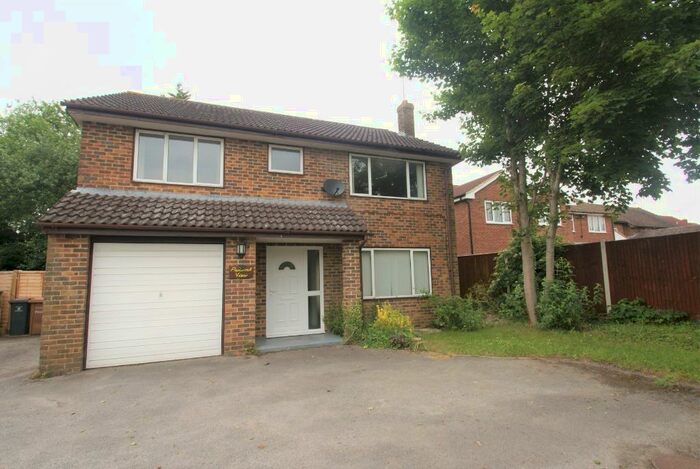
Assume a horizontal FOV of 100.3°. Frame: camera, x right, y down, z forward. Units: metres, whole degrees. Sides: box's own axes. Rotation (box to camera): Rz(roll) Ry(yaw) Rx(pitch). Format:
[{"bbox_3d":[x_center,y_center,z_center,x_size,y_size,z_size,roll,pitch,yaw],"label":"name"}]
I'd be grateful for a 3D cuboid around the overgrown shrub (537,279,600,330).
[{"bbox_3d":[5.311,1.701,7.100,1.350,1.230,1.150,1,-6,-20],"label":"overgrown shrub"}]

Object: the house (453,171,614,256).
[{"bbox_3d":[10.742,0.235,19.899,13.773,6.200,8.200,1,-6,-20],"label":"house"}]

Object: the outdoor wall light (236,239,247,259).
[{"bbox_3d":[-2.073,0.268,5.590,0.160,0.340,0.200,1,-5,-19],"label":"outdoor wall light"}]

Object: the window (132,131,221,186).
[{"bbox_3d":[-3.683,-1.627,6.381,1.713,1.139,0.100,1,-6,-20],"label":"window"}]

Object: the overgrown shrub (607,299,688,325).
[{"bbox_3d":[6.736,1.737,6.721,0.750,0.480,1.350,1,-5,-19],"label":"overgrown shrub"}]

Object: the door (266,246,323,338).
[{"bbox_3d":[-1.285,1.340,6.973,1.371,2.076,0.100,1,-6,-20],"label":"door"}]

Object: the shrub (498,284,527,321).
[{"bbox_3d":[4.490,1.791,8.024,0.720,0.900,0.700,1,-5,-19],"label":"shrub"}]

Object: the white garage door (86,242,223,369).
[{"bbox_3d":[-3.386,1.208,5.220,2.047,2.080,0.080,1,-5,-19],"label":"white garage door"}]

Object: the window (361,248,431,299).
[{"bbox_3d":[1.205,1.049,7.927,2.330,1.309,0.100,1,-5,-19],"label":"window"}]

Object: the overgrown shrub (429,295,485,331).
[{"bbox_3d":[2.808,1.938,7.602,1.200,0.820,1.000,1,-5,-19],"label":"overgrown shrub"}]

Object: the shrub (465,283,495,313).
[{"bbox_3d":[4.244,2.049,9.500,0.800,0.970,0.750,1,-6,-20],"label":"shrub"}]

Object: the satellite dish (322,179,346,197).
[{"bbox_3d":[-0.382,-1.146,7.200,0.540,0.450,0.400,1,-6,-23],"label":"satellite dish"}]

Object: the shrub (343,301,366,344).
[{"bbox_3d":[0.097,1.898,6.300,0.500,0.950,0.480,1,-6,-20],"label":"shrub"}]

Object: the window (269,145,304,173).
[{"bbox_3d":[-1.572,-1.852,7.256,0.838,0.690,0.100,1,-5,-19],"label":"window"}]

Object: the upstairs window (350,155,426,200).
[{"bbox_3d":[1.118,-1.558,8.149,2.358,1.121,0.100,1,-6,-20],"label":"upstairs window"}]

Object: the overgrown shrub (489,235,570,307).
[{"bbox_3d":[5.391,1.179,8.860,1.600,2.200,1.650,1,-5,-19],"label":"overgrown shrub"}]

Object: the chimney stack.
[{"bbox_3d":[2.136,-4.394,11.237,0.500,1.500,0.500,1,-6,-20],"label":"chimney stack"}]

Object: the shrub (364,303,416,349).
[{"bbox_3d":[0.899,1.880,6.402,0.950,0.800,0.850,1,-5,-19],"label":"shrub"}]

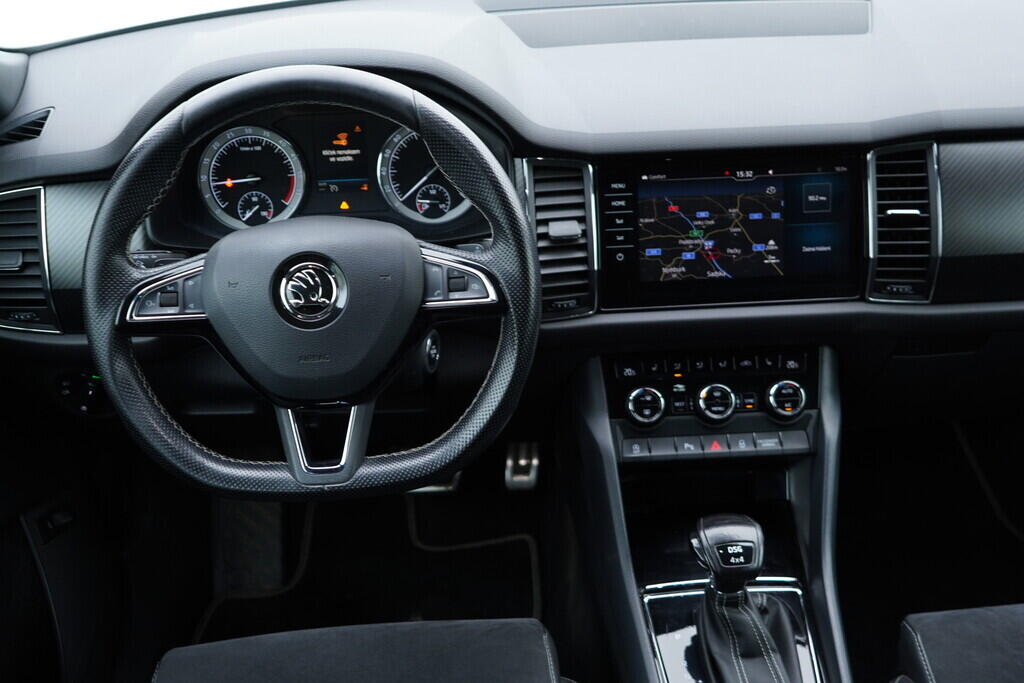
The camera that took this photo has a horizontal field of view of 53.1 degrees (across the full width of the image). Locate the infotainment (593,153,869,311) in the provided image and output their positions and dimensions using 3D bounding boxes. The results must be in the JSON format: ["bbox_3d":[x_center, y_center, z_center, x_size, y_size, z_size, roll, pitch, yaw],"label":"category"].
[{"bbox_3d":[0.214,-0.110,1.005,0.257,0.147,0.025,-3,7,0],"label":"infotainment"}]

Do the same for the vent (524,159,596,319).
[{"bbox_3d":[0.048,-0.101,1.003,0.068,0.153,0.040,-3,7,0],"label":"vent"}]

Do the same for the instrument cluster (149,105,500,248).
[{"bbox_3d":[-0.175,-0.165,1.020,0.355,0.150,0.075,-3,4,0],"label":"instrument cluster"}]

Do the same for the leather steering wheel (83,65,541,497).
[{"bbox_3d":[-0.163,-0.050,0.847,0.370,0.352,0.090,-3,-1,0],"label":"leather steering wheel"}]

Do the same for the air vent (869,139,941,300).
[{"bbox_3d":[0.384,-0.117,1.005,0.068,0.153,0.040,-3,7,0],"label":"air vent"}]

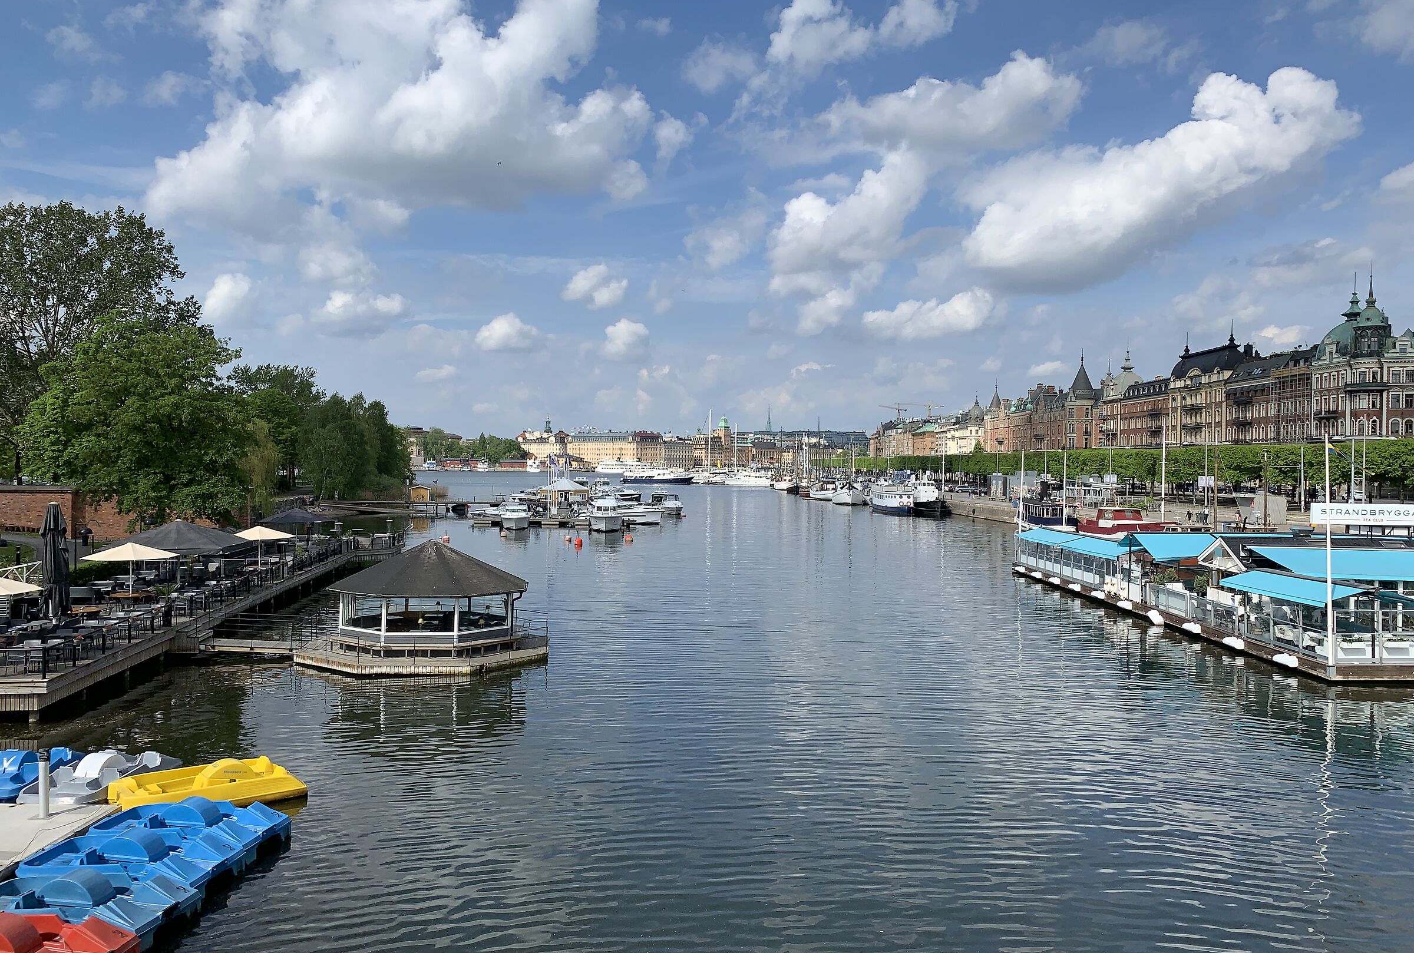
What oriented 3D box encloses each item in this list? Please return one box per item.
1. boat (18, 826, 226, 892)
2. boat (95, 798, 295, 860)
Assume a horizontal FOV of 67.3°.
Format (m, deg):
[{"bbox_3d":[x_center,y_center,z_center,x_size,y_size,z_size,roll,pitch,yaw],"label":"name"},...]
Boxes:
[{"bbox_3d":[-9.500,6.338,17.530,3.200,1.050,1.600,0,1,7],"label":"boat"},{"bbox_3d":[-9.360,6.319,19.200,3.200,1.050,1.600,0,1,10],"label":"boat"}]

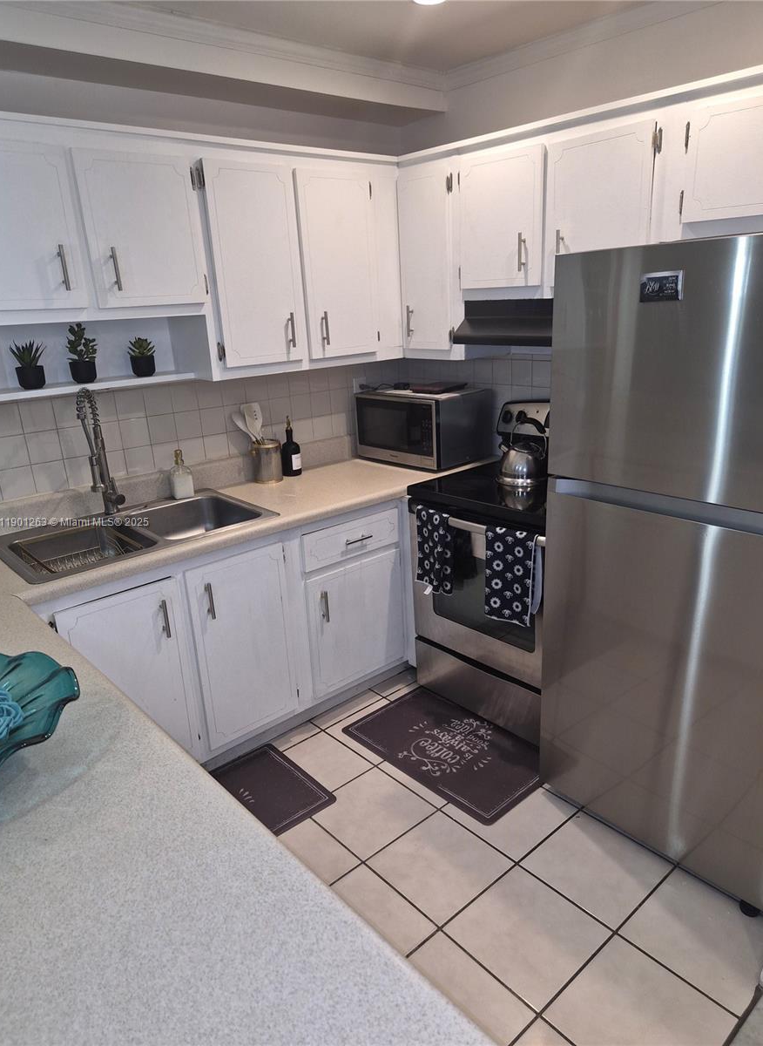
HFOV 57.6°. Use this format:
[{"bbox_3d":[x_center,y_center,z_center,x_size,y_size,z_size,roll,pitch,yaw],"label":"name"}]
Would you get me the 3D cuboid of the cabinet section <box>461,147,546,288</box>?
[{"bbox_3d":[0.540,-1.098,2.561,0.325,0.430,0.370,-17,22,-38],"label":"cabinet section"}]

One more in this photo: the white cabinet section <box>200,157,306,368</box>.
[{"bbox_3d":[-0.545,-0.933,2.577,0.332,0.665,0.325,-17,22,-38],"label":"white cabinet section"}]

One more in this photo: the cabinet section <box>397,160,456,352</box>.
[{"bbox_3d":[0.293,-1.067,2.876,0.325,0.654,0.280,-17,22,-38],"label":"cabinet section"}]

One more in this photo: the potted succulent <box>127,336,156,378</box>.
[{"bbox_3d":[-0.891,-0.617,2.591,0.106,0.143,0.102,-17,22,-38],"label":"potted succulent"}]

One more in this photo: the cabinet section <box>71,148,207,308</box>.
[{"bbox_3d":[-0.851,-0.945,2.300,0.362,0.446,0.325,-17,22,-38],"label":"cabinet section"}]

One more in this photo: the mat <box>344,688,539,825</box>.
[{"bbox_3d":[0.268,0.851,2.664,0.457,0.010,0.757,-17,22,-38],"label":"mat"}]

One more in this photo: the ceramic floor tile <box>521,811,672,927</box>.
[{"bbox_3d":[0.642,1.028,2.077,0.325,0.010,0.325,-17,22,-38],"label":"ceramic floor tile"}]

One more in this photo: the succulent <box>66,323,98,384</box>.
[{"bbox_3d":[-1.055,-0.595,2.450,0.112,0.205,0.105,-17,22,-38],"label":"succulent"}]

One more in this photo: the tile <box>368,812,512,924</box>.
[{"bbox_3d":[0.179,1.040,2.116,0.325,0.010,0.325,-17,22,-38],"label":"tile"}]

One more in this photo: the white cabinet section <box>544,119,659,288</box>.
[{"bbox_3d":[0.794,-1.023,2.276,0.325,0.430,0.367,-17,22,-38],"label":"white cabinet section"}]

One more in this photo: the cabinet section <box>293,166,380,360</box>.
[{"bbox_3d":[-0.268,-1.018,2.802,0.334,0.665,0.325,-17,22,-38],"label":"cabinet section"}]

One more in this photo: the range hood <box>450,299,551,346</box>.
[{"bbox_3d":[0.679,-0.780,2.650,0.385,0.163,0.757,-17,22,-38],"label":"range hood"}]

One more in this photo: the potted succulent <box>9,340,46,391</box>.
[{"bbox_3d":[-1.191,-0.530,2.346,0.125,0.158,0.120,-17,22,-38],"label":"potted succulent"}]

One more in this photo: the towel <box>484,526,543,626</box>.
[{"bbox_3d":[0.468,0.187,2.444,0.062,0.348,0.232,-17,22,-38],"label":"towel"}]

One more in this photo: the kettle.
[{"bbox_3d":[0.575,-0.299,2.820,0.236,0.246,0.222,10,22,36],"label":"kettle"}]

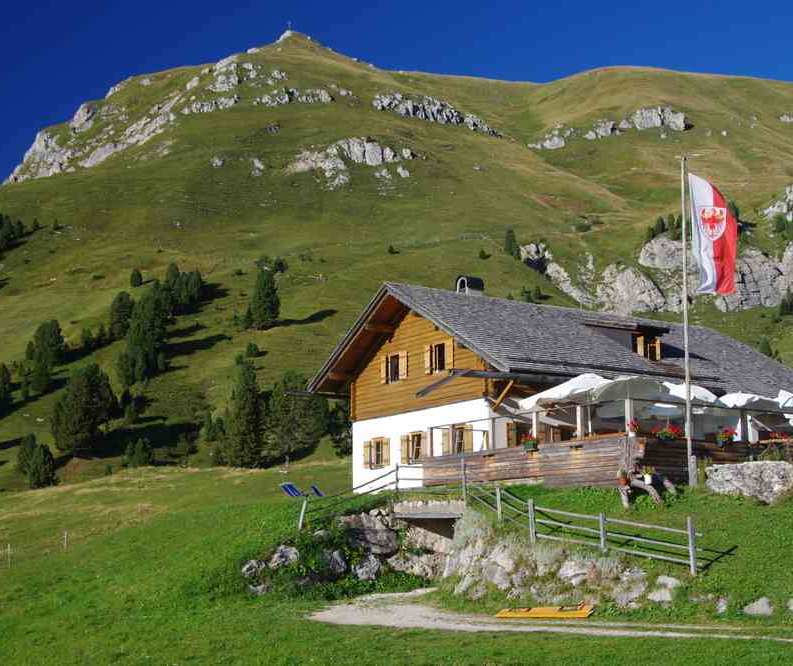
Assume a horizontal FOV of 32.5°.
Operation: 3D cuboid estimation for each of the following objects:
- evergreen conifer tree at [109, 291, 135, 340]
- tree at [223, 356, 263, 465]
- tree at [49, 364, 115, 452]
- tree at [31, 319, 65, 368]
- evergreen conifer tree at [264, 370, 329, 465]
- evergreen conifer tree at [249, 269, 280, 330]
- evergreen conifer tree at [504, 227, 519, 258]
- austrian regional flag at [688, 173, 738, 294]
[{"bbox_3d":[-41.314,-2.639,205.000,3.803,7.539,3.803,0,-9,0],"label":"evergreen conifer tree"},{"bbox_3d":[-14.067,7.309,125.000,3.567,9.929,3.567,0,-9,0],"label":"tree"},{"bbox_3d":[-32.333,7.774,140.000,6.592,9.473,6.592,0,-9,0],"label":"tree"},{"bbox_3d":[-47.352,1.429,185.000,4.488,6.259,4.488,0,-9,0],"label":"tree"},{"bbox_3d":[-9.657,8.080,130.000,5.936,8.988,5.936,0,-9,0],"label":"evergreen conifer tree"},{"bbox_3d":[-20.874,-5.298,215.000,4.602,9.804,4.602,0,-9,0],"label":"evergreen conifer tree"},{"bbox_3d":[27.913,-21.723,330.000,3.767,7.282,3.767,0,-9,0],"label":"evergreen conifer tree"},{"bbox_3d":[8.948,-2.818,38.500,1.416,3.455,0.400,-1,-9,7],"label":"austrian regional flag"}]

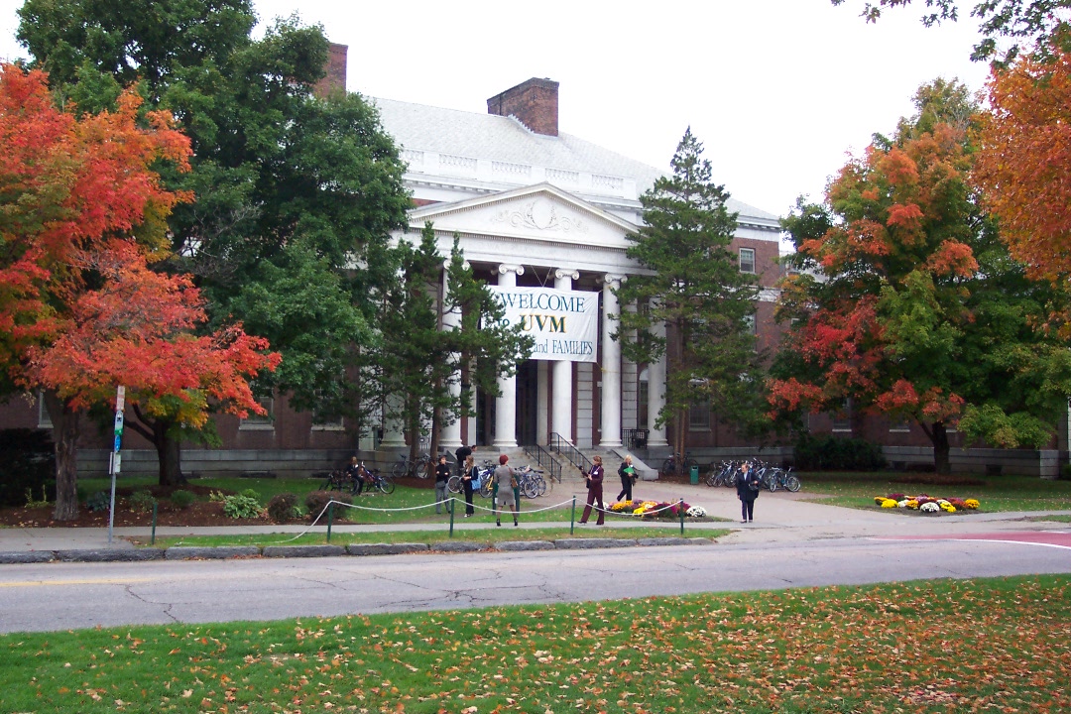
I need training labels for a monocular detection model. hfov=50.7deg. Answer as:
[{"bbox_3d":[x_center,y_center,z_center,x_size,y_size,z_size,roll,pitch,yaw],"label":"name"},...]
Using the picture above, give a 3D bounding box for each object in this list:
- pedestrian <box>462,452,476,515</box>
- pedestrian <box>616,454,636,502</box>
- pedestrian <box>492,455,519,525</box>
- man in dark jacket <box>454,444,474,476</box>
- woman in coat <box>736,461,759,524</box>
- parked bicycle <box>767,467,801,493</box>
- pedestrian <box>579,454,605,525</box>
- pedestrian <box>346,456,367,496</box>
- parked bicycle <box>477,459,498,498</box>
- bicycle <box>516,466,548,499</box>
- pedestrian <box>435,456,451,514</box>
[{"bbox_3d":[-1.785,3.576,31.300,0.440,1.689,0.500,1,-4,-15],"label":"pedestrian"},{"bbox_3d":[3.149,4.212,38.800,0.550,1.671,0.500,3,-5,-37],"label":"pedestrian"},{"bbox_3d":[-0.691,3.156,26.700,0.630,1.684,0.400,0,-4,10],"label":"pedestrian"},{"bbox_3d":[-2.853,4.450,45.800,0.850,1.748,0.520,-1,-4,12],"label":"man in dark jacket"},{"bbox_3d":[5.694,3.674,30.400,0.580,1.613,0.360,0,-4,7],"label":"woman in coat"},{"bbox_3d":[10.900,5.387,49.500,1.650,1.080,0.580,2,-4,-25],"label":"parked bicycle"},{"bbox_3d":[1.392,3.260,27.600,0.600,1.688,0.520,3,-5,-33],"label":"pedestrian"},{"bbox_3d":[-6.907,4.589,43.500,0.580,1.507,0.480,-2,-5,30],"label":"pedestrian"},{"bbox_3d":[-1.716,4.840,43.000,1.650,1.070,0.580,-3,-5,35],"label":"parked bicycle"},{"bbox_3d":[-0.299,5.165,45.500,1.650,1.070,0.580,-3,-5,35],"label":"bicycle"},{"bbox_3d":[-2.603,3.603,31.900,0.500,1.665,0.360,1,-4,-7],"label":"pedestrian"}]

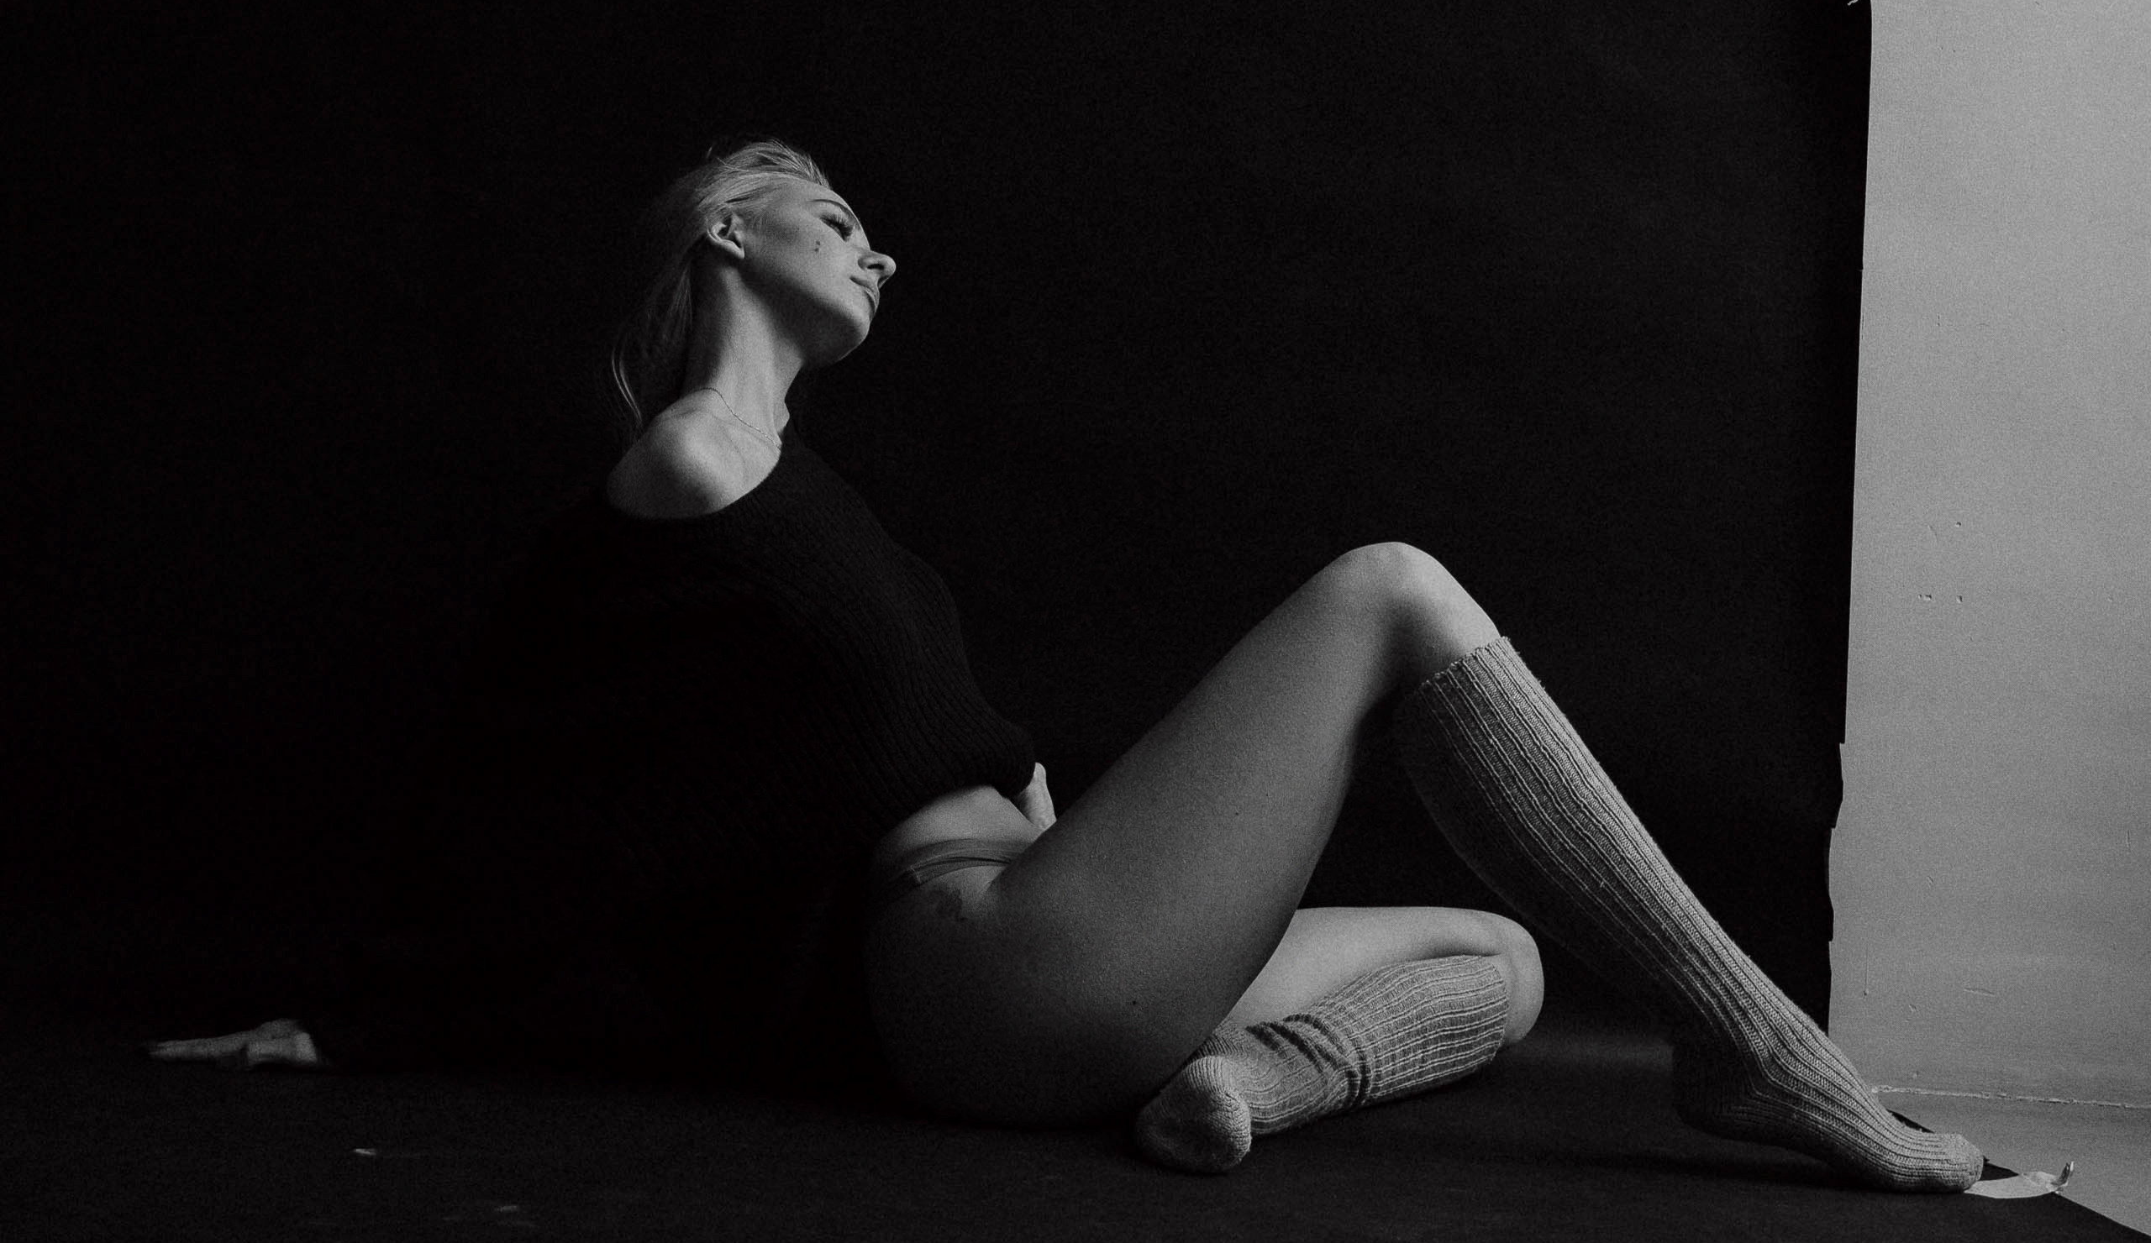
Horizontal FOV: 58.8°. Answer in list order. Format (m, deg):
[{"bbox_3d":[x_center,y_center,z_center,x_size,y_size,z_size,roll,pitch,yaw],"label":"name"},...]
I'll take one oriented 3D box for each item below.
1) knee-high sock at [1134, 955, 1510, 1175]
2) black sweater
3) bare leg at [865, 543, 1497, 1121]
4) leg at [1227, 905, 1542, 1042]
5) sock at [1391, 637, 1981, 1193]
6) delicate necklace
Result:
[{"bbox_3d":[0.214,0.374,1.640,0.420,0.125,0.140,-6,4,-43],"label":"knee-high sock"},{"bbox_3d":[-0.340,0.121,1.670,0.570,0.500,0.440,-9,4,8],"label":"black sweater"},{"bbox_3d":[0.096,0.188,1.590,0.585,0.310,0.190,-36,3,5],"label":"bare leg"},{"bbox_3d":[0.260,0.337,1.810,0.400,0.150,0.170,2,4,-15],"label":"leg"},{"bbox_3d":[0.495,0.268,1.560,0.190,0.590,0.120,-41,0,7],"label":"sock"},{"bbox_3d":[-0.295,-0.175,1.650,0.100,0.065,0.120,3,4,9],"label":"delicate necklace"}]

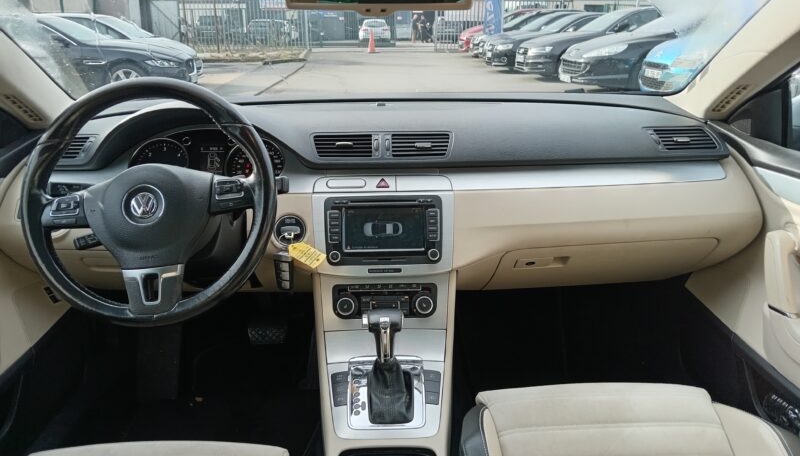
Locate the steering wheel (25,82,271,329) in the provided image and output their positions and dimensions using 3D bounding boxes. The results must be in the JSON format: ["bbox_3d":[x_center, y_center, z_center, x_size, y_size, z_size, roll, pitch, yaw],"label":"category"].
[{"bbox_3d":[-0.373,-0.038,0.888,0.377,0.377,0.085,-5,-7,-1],"label":"steering wheel"}]

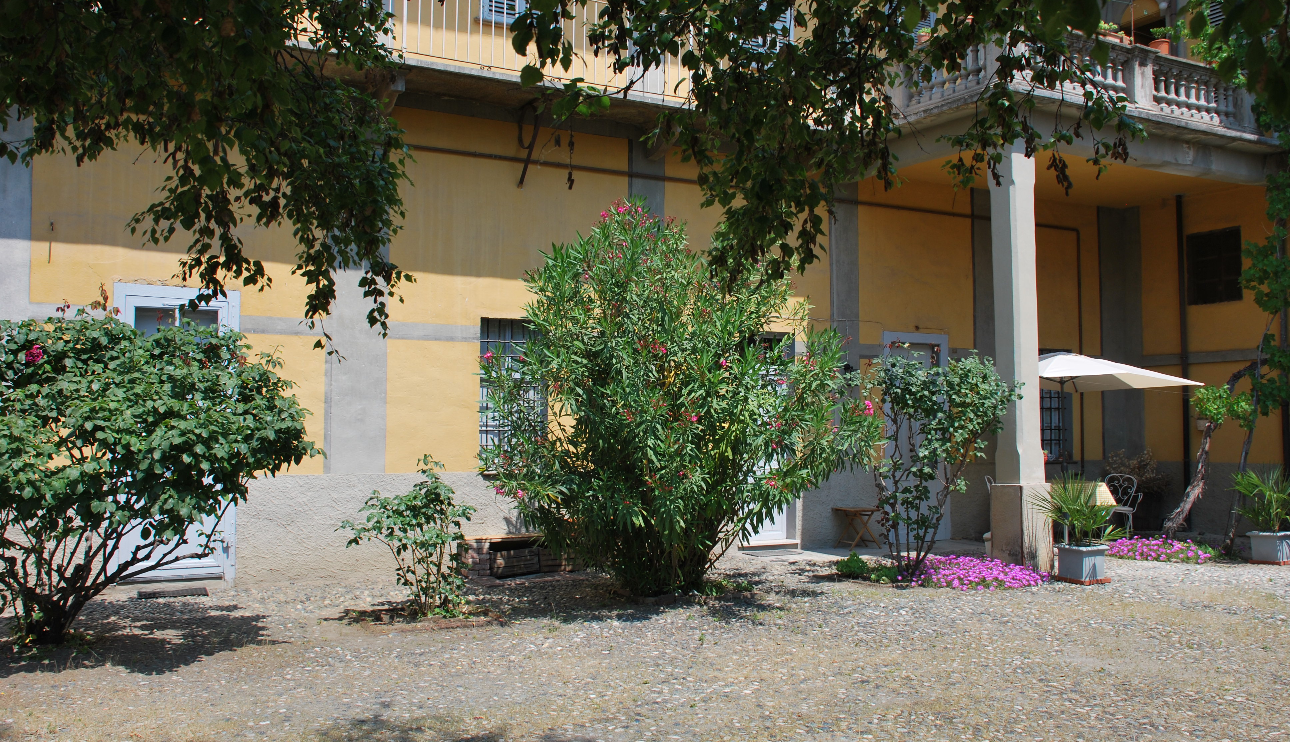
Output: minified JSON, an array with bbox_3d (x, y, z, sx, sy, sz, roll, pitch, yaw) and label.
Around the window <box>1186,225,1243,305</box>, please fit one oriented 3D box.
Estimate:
[{"bbox_3d":[8.251,-1.501,15.547,0.119,1.043,0.837,2,-4,-28],"label":"window"}]

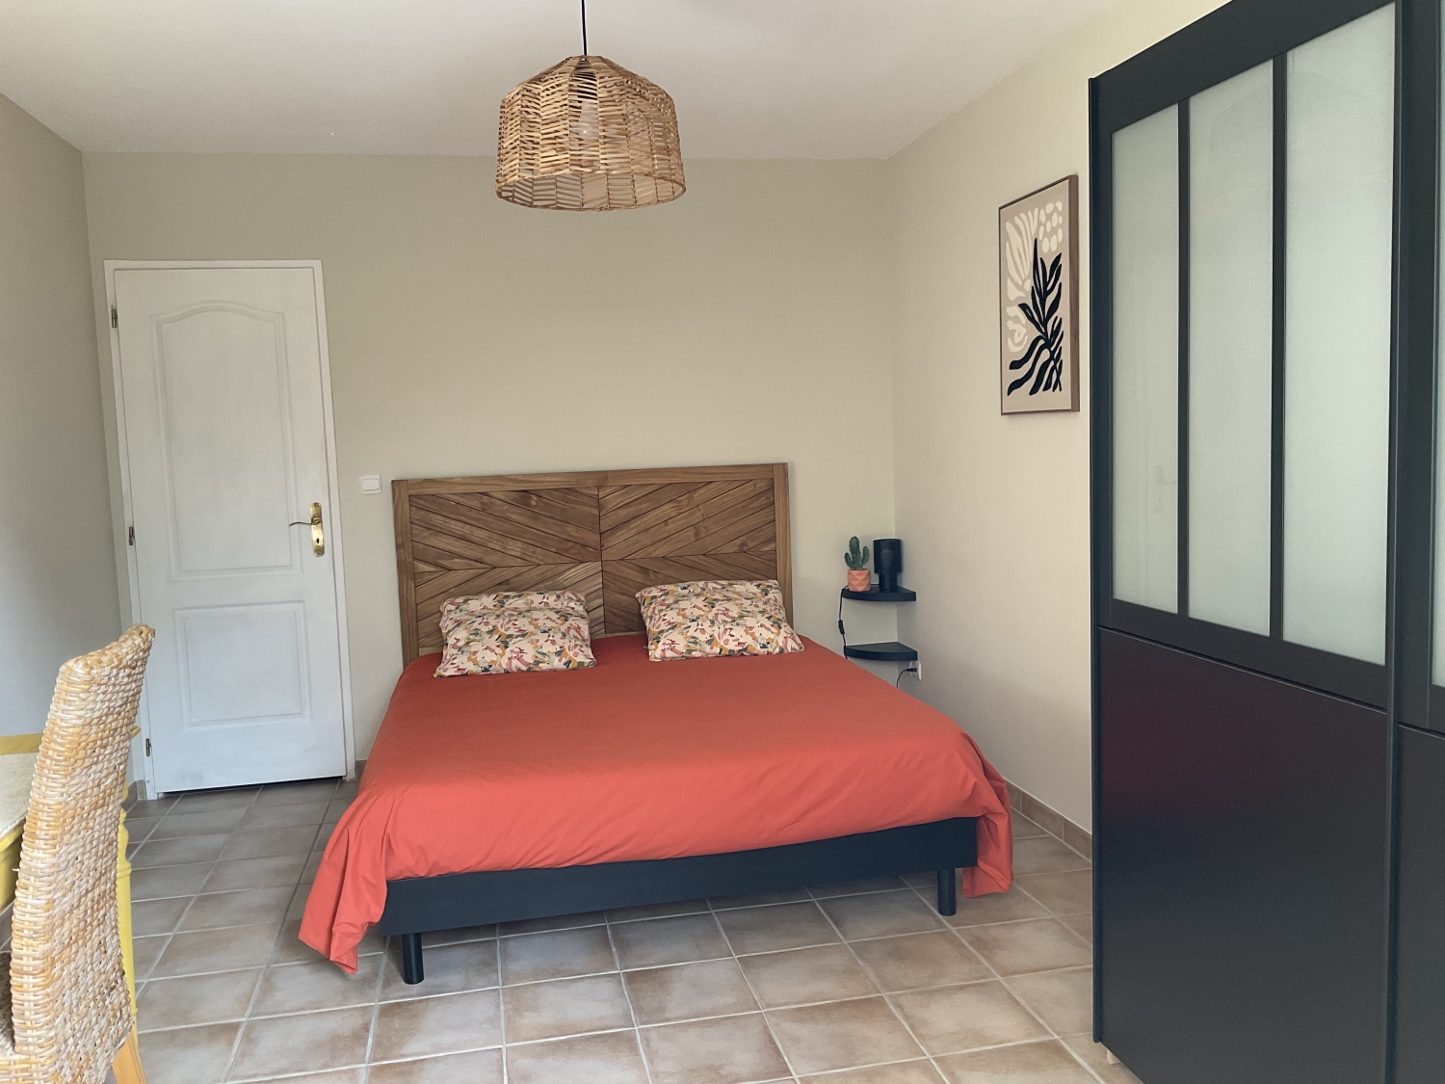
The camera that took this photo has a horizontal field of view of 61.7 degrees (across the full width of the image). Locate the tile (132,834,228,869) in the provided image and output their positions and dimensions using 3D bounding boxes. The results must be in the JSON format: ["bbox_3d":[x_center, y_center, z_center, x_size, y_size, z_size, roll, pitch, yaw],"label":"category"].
[{"bbox_3d":[-1.880,1.077,4.188,0.298,0.010,0.298,-3,6,-12],"label":"tile"}]

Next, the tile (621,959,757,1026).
[{"bbox_3d":[-0.082,1.121,3.010,0.298,0.010,0.298,-3,6,-12],"label":"tile"}]

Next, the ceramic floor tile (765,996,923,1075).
[{"bbox_3d":[0.277,1.132,2.777,0.296,0.012,0.296,-3,6,-12],"label":"ceramic floor tile"}]

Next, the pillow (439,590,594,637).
[{"bbox_3d":[-0.824,0.347,4.821,0.600,0.400,0.160,-3,-38,-12],"label":"pillow"}]

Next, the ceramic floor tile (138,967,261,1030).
[{"bbox_3d":[-1.335,1.165,3.066,0.296,0.012,0.296,-3,6,-12],"label":"ceramic floor tile"}]

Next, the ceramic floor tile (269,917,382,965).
[{"bbox_3d":[-1.098,1.120,3.421,0.298,0.010,0.298,-3,6,-12],"label":"ceramic floor tile"}]

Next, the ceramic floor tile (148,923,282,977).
[{"bbox_3d":[-1.387,1.130,3.340,0.297,0.010,0.297,-3,5,-12],"label":"ceramic floor tile"}]

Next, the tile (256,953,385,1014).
[{"bbox_3d":[-1.030,1.139,3.106,0.297,0.010,0.297,-3,5,-12],"label":"tile"}]

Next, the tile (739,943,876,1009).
[{"bbox_3d":[0.214,1.106,3.074,0.296,0.012,0.296,-3,6,-12],"label":"tile"}]

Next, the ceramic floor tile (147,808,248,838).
[{"bbox_3d":[-1.930,1.046,4.457,0.297,0.010,0.297,-3,5,-12],"label":"ceramic floor tile"}]

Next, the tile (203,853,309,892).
[{"bbox_3d":[-1.521,1.087,3.955,0.296,0.012,0.296,-3,6,-12],"label":"tile"}]

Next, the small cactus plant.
[{"bbox_3d":[0.587,0.050,5.266,0.112,0.146,0.075,-3,6,-12],"label":"small cactus plant"}]

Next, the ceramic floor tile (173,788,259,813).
[{"bbox_3d":[-2.004,1.025,4.781,0.298,0.010,0.298,-3,6,-12],"label":"ceramic floor tile"}]

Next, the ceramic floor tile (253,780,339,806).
[{"bbox_3d":[-1.696,1.004,4.812,0.297,0.010,0.297,-3,5,-12],"label":"ceramic floor tile"}]

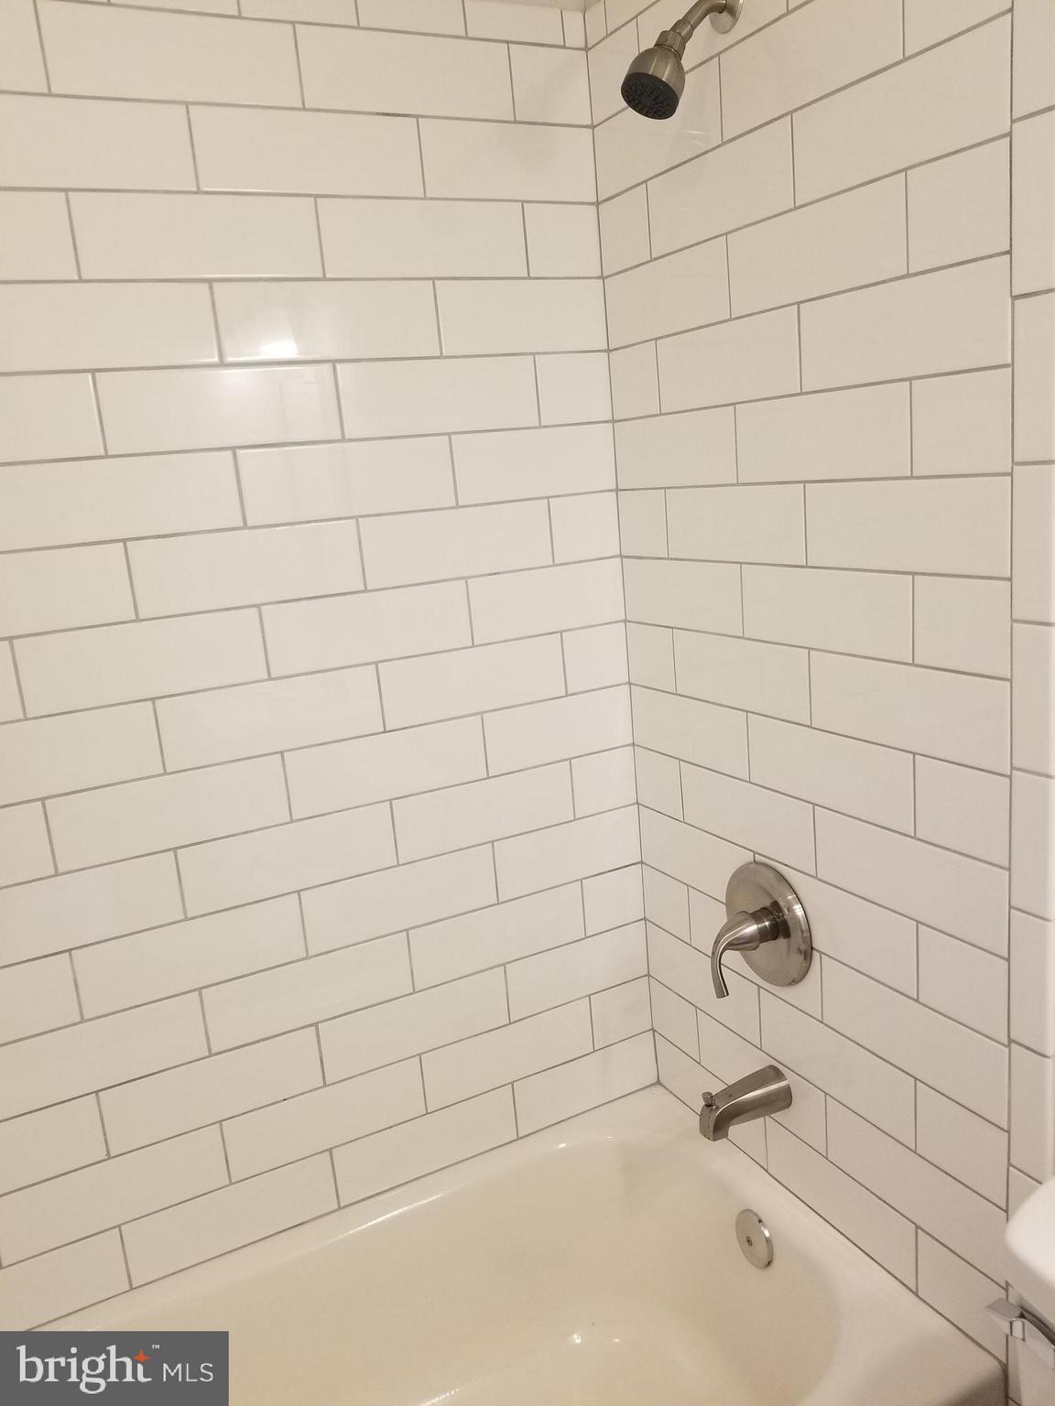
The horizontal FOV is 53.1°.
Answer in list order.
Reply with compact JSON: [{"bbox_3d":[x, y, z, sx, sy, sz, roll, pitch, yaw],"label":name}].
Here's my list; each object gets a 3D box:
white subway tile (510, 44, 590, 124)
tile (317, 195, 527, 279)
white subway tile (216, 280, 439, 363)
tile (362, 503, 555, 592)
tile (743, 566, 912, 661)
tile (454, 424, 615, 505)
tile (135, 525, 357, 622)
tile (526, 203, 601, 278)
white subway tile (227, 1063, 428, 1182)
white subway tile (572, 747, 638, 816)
[{"bbox_3d":[0.033,-0.880,1.509,0.123,0.101,0.009,-11,14,-26],"label":"white subway tile"},{"bbox_3d":[-0.139,-0.640,1.462,0.303,0.101,0.009,-11,14,-26],"label":"tile"},{"bbox_3d":[-0.262,-0.513,1.426,0.306,0.101,0.009,-11,14,-25],"label":"white subway tile"},{"bbox_3d":[-0.101,-0.238,1.565,0.304,0.102,0.010,-11,14,-25],"label":"tile"},{"bbox_3d":[0.367,-0.117,1.312,0.010,0.101,0.298,-11,14,-26],"label":"tile"},{"bbox_3d":[0.013,-0.362,1.601,0.274,0.101,0.010,-11,14,-26],"label":"tile"},{"bbox_3d":[-0.375,-0.185,1.434,0.304,0.102,0.009,-11,13,-25],"label":"tile"},{"bbox_3d":[0.052,-0.679,1.554,0.123,0.101,0.009,-11,14,-26],"label":"tile"},{"bbox_3d":[-0.302,0.628,1.606,0.305,0.101,0.010,-11,14,-26],"label":"white subway tile"},{"bbox_3d":[0.128,0.129,1.739,0.124,0.101,0.009,-11,13,-25],"label":"white subway tile"}]

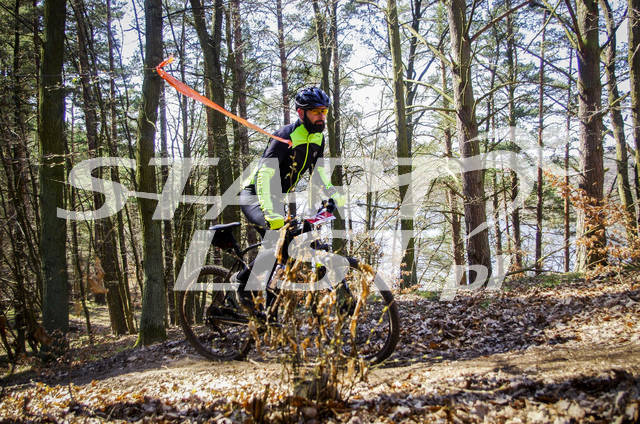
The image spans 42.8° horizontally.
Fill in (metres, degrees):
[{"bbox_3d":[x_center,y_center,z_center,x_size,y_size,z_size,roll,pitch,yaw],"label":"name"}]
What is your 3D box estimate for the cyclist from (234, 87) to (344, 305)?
[{"bbox_3d":[-0.220,-0.060,5.700,0.800,1.600,0.700,-2,3,37],"label":"cyclist"}]

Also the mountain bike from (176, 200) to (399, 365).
[{"bbox_3d":[-0.285,0.555,5.700,1.860,1.060,0.700,-4,3,34],"label":"mountain bike"}]

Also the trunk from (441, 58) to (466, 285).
[{"bbox_3d":[2.119,-0.645,13.000,0.180,3.616,0.180,-5,1,0],"label":"trunk"}]

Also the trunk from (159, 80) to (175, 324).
[{"bbox_3d":[-2.429,-0.088,13.000,0.150,3.823,0.150,-2,1,0],"label":"trunk"}]

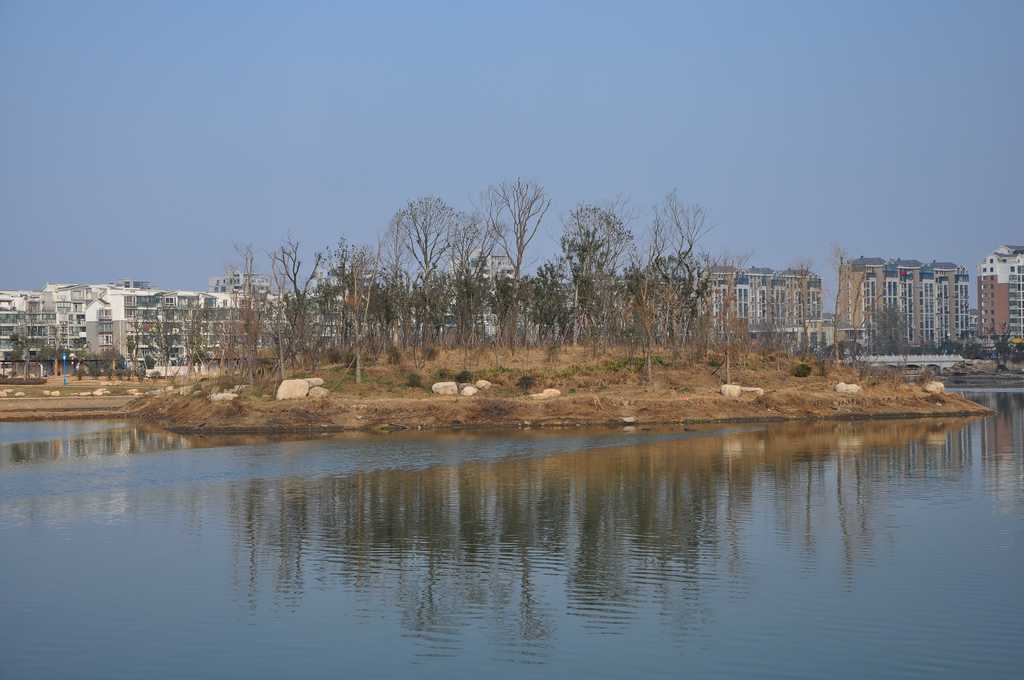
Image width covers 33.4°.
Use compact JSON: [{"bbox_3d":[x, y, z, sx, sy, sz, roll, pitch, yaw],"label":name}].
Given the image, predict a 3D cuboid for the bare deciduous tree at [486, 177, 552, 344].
[{"bbox_3d":[0.410,-4.880,108.000,4.060,10.770,4.060,-1,-1,0],"label":"bare deciduous tree"}]

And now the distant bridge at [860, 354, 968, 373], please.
[{"bbox_3d":[104.060,6.250,444.000,29.000,4.900,8.000,-1,-1,8],"label":"distant bridge"}]

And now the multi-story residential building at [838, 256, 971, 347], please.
[{"bbox_3d":[148.680,-12.260,646.050,57.760,36.070,14.030,0,-1,-35],"label":"multi-story residential building"}]

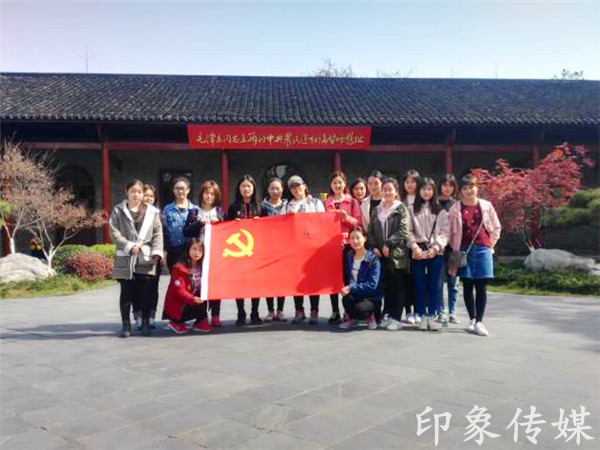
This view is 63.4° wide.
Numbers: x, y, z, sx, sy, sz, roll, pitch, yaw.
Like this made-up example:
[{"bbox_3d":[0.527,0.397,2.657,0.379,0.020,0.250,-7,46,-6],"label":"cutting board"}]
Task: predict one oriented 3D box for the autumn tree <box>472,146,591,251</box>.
[{"bbox_3d":[4.720,-0.470,10.000,2.600,2.500,2.300,0,2,0],"label":"autumn tree"}]

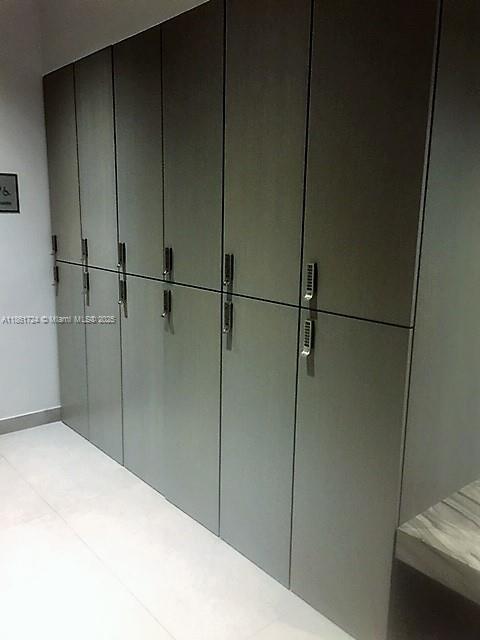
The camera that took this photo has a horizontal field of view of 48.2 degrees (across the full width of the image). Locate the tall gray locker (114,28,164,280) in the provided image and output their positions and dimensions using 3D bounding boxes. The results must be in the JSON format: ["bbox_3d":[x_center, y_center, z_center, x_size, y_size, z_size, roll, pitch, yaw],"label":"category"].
[{"bbox_3d":[-0.324,-0.776,2.671,0.420,1.100,0.438,-8,15,-40],"label":"tall gray locker"}]

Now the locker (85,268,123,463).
[{"bbox_3d":[-0.625,0.231,3.207,0.420,1.092,0.435,-8,15,-40],"label":"locker"}]

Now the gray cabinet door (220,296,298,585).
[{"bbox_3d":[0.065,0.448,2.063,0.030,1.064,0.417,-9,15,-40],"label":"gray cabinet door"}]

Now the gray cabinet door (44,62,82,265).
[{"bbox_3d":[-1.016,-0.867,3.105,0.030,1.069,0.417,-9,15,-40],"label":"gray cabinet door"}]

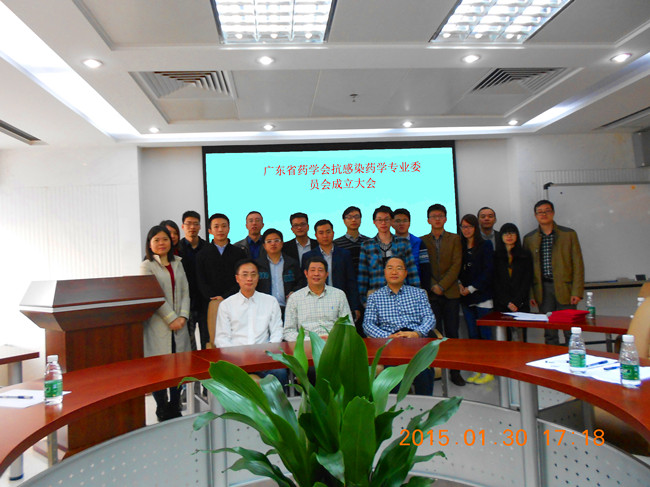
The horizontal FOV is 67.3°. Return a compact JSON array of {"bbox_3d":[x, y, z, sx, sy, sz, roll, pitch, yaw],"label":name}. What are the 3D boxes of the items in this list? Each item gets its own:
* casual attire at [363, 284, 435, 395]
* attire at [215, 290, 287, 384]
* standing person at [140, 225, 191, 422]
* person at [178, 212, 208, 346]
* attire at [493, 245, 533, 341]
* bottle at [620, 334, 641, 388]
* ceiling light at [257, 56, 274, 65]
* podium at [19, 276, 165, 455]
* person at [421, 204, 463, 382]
[{"bbox_3d":[0.504,0.761,3.300,0.540,0.930,0.700,-3,-2,5],"label":"casual attire"},{"bbox_3d":[-0.503,0.814,3.370,0.500,0.980,0.680,-2,-2,-10],"label":"attire"},{"bbox_3d":[-1.316,0.645,4.060,0.440,1.610,0.310,-2,-2,-30],"label":"standing person"},{"bbox_3d":[-1.193,0.583,4.500,0.480,1.755,0.290,-2,-2,-14],"label":"person"},{"bbox_3d":[1.808,0.634,4.600,0.400,1.260,0.280,-4,-2,26],"label":"attire"},{"bbox_3d":[1.049,0.407,1.680,0.060,0.178,0.060,-3,-2,17],"label":"bottle"},{"bbox_3d":[-0.368,-1.136,3.016,0.115,0.035,0.115,-3,-2,-6],"label":"ceiling light"},{"bbox_3d":[-1.692,0.855,3.616,0.650,1.194,0.790,-4,-2,42],"label":"podium"},{"bbox_3d":[1.157,0.483,4.720,0.460,1.735,0.300,-4,-2,18],"label":"person"}]

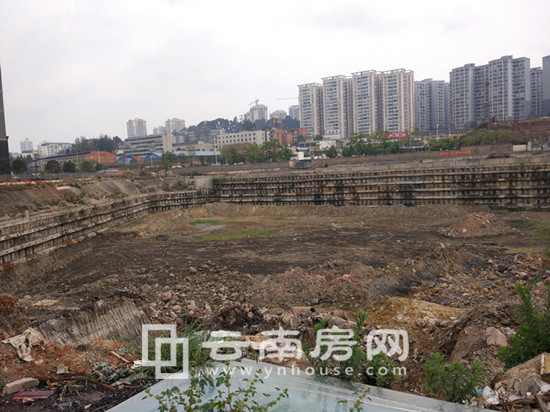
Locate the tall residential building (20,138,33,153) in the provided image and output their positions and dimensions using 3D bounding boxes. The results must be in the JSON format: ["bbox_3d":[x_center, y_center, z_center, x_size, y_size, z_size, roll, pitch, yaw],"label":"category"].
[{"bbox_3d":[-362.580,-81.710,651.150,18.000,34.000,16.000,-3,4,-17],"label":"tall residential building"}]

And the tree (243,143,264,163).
[{"bbox_3d":[-9.670,-24.060,200.000,9.400,9.000,8.500,-2,4,-3],"label":"tree"}]

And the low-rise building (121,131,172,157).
[{"bbox_3d":[-94.240,-43.830,330.680,40.000,20.000,12.000,0,5,33],"label":"low-rise building"}]

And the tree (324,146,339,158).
[{"bbox_3d":[21.600,-20.450,170.000,5.200,4.900,5.000,-2,4,7],"label":"tree"}]

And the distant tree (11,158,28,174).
[{"bbox_3d":[-91.930,-14.120,160.000,5.900,5.600,5.700,-4,4,-30],"label":"distant tree"}]

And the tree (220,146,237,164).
[{"bbox_3d":[-20.910,-22.710,200.000,7.000,8.100,6.800,-3,4,-6],"label":"tree"}]

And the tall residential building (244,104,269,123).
[{"bbox_3d":[-22.690,-111.860,561.080,29.000,32.000,22.000,-2,4,0],"label":"tall residential building"}]

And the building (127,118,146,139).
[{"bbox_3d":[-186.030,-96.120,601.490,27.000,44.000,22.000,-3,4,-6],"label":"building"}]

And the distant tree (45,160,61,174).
[{"bbox_3d":[-80.050,-13.850,160.000,5.600,5.000,5.400,-4,4,-27],"label":"distant tree"}]

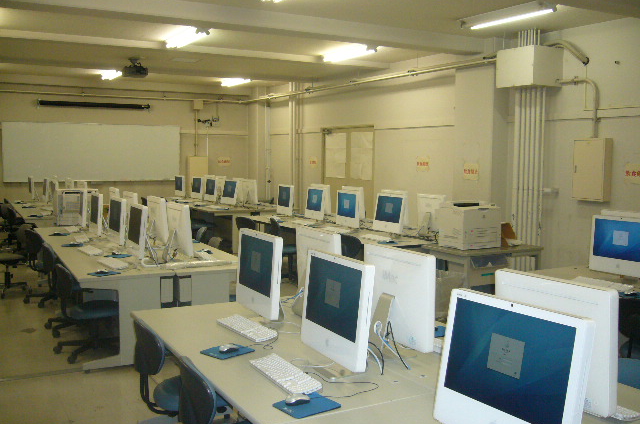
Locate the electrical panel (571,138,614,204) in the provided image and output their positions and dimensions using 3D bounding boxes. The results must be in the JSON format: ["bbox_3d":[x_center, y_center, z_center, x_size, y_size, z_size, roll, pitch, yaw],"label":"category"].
[{"bbox_3d":[3.005,-0.463,7.143,0.125,0.670,0.405,-2,6,-28],"label":"electrical panel"}]

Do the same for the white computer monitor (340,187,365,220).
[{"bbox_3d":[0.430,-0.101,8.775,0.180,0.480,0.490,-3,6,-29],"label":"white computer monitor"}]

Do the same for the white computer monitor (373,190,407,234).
[{"bbox_3d":[0.767,0.050,6.875,0.180,0.455,0.490,-2,6,-28],"label":"white computer monitor"}]

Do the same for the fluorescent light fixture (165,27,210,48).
[{"bbox_3d":[-1.629,-2.138,7.945,0.220,0.100,1.250,-2,6,-28],"label":"fluorescent light fixture"}]

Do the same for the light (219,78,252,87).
[{"bbox_3d":[-1.635,-2.557,12.682,0.220,0.100,1.250,-2,6,-28],"label":"light"}]

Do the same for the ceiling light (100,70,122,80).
[{"bbox_3d":[-3.725,-2.501,11.704,0.230,0.110,1.250,-2,6,-29],"label":"ceiling light"}]

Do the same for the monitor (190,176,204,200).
[{"bbox_3d":[-2.350,-0.442,12.690,0.185,0.472,0.493,-2,6,-30],"label":"monitor"}]

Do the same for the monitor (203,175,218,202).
[{"bbox_3d":[-2.024,-0.416,12.108,0.180,0.480,0.490,-3,6,-30],"label":"monitor"}]

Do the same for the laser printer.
[{"bbox_3d":[1.497,0.137,6.481,0.480,0.420,0.400,-2,6,-29],"label":"laser printer"}]

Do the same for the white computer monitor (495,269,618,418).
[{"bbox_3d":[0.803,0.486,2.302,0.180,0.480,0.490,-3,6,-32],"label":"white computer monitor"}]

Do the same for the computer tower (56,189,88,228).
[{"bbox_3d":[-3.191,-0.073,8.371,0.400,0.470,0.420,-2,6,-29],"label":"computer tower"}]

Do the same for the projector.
[{"bbox_3d":[-2.879,-2.242,10.132,0.360,0.310,0.300,-2,6,-29],"label":"projector"}]

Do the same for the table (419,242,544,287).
[{"bbox_3d":[1.609,0.681,6.581,1.030,0.680,0.700,-2,6,-29],"label":"table"}]

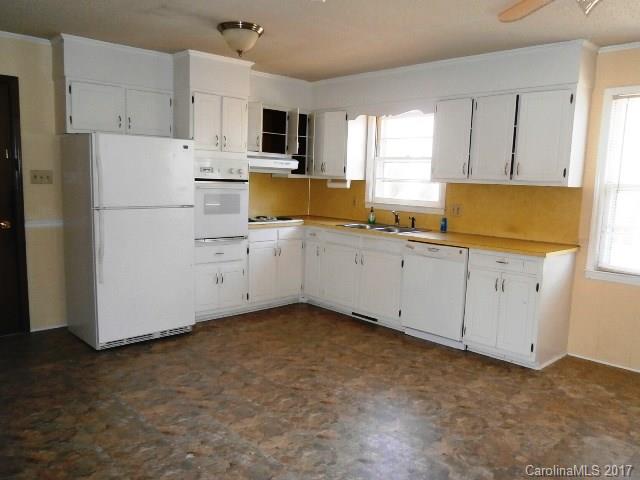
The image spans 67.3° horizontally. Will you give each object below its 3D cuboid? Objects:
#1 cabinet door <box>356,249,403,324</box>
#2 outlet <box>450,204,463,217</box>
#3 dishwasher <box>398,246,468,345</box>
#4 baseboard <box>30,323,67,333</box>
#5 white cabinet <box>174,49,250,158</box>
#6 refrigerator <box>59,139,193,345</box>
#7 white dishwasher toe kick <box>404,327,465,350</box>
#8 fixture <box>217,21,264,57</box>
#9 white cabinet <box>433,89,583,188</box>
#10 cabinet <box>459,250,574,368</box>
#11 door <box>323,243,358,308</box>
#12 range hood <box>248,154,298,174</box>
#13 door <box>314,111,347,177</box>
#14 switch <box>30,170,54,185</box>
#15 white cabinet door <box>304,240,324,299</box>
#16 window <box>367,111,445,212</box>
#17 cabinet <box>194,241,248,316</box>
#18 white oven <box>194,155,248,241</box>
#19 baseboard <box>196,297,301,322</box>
[{"bbox_3d":[0.557,0.428,4.591,0.504,0.650,0.030,9,11,43],"label":"cabinet door"},{"bbox_3d":[1.319,-0.285,4.638,0.012,0.113,0.123,-5,10,-43],"label":"outlet"},{"bbox_3d":[1.229,0.430,4.467,0.605,0.816,0.610,-6,10,-42],"label":"dishwasher"},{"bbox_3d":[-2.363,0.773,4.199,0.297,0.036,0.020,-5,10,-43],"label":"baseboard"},{"bbox_3d":[-1.104,-1.285,4.678,0.624,0.842,0.584,-5,10,-43],"label":"white cabinet"},{"bbox_3d":[-1.653,-0.030,4.216,0.840,1.678,0.738,-5,10,-43],"label":"refrigerator"},{"bbox_3d":[1.011,0.852,4.263,0.040,0.085,0.595,-5,10,-44],"label":"white dishwasher toe kick"},{"bbox_3d":[-0.569,-1.429,3.456,0.331,0.208,0.331,2,7,0],"label":"fixture"},{"bbox_3d":[1.600,-0.858,4.174,0.330,0.760,1.240,-6,10,-42],"label":"white cabinet"},{"bbox_3d":[1.632,0.500,3.979,0.555,0.866,0.629,-5,10,-43],"label":"cabinet"},{"bbox_3d":[0.203,0.368,4.931,0.466,0.644,0.030,9,11,43],"label":"door"},{"bbox_3d":[-0.669,-0.845,5.240,0.728,0.178,0.485,-5,10,-43],"label":"range hood"},{"bbox_3d":[0.112,-1.073,5.413,0.025,0.708,0.510,-5,10,-43],"label":"door"},{"bbox_3d":[-2.426,-0.547,4.201,0.167,0.114,0.014,-6,10,-42],"label":"switch"},{"bbox_3d":[-0.082,0.319,5.204,0.276,0.647,0.030,9,11,43],"label":"white cabinet door"},{"bbox_3d":[0.922,-0.840,5.175,0.080,1.060,1.063,-6,10,-42],"label":"window"},{"bbox_3d":[-1.146,0.354,4.890,0.624,0.772,0.584,-5,10,-43],"label":"cabinet"},{"bbox_3d":[-1.141,-0.439,4.935,0.606,0.820,0.590,-6,10,-42],"label":"white oven"},{"bbox_3d":[-0.707,0.721,5.146,1.360,0.085,0.022,-6,10,-42],"label":"baseboard"}]

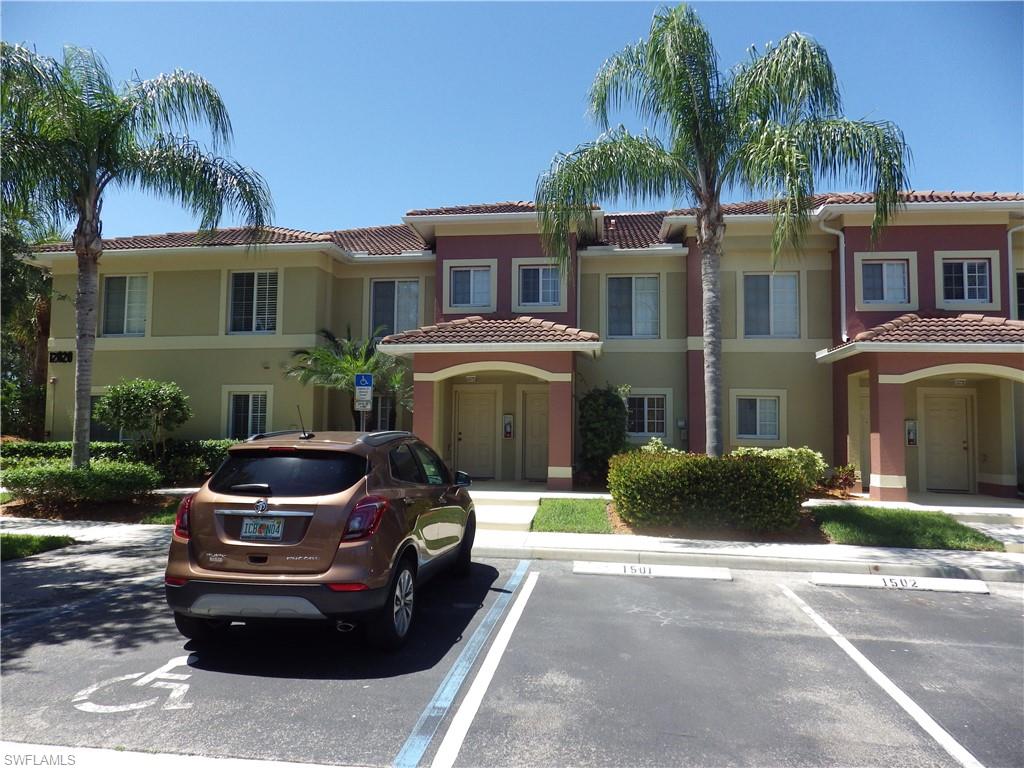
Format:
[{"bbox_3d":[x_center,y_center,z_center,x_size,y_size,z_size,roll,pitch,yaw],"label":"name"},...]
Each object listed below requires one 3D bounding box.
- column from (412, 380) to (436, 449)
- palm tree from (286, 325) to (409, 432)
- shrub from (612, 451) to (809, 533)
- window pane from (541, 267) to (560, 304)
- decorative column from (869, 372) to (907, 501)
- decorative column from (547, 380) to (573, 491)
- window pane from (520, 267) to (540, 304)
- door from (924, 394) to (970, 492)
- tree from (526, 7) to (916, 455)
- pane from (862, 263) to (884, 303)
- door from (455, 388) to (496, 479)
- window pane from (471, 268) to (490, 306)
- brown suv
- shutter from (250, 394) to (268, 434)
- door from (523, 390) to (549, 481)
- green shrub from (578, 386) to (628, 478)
[{"bbox_3d":[-1.762,1.041,13.501,0.409,2.204,0.450,0,-3,8],"label":"column"},{"bbox_3d":[-3.605,0.486,14.418,2.818,3.500,2.400,0,-3,8],"label":"palm tree"},{"bbox_3d":[2.893,1.627,10.098,2.750,1.050,1.300,0,-3,9],"label":"shrub"},{"bbox_3d":[0.891,-2.287,15.071,0.460,0.900,0.060,0,-3,8],"label":"window pane"},{"bbox_3d":[7.070,0.995,12.258,0.470,2.356,0.470,0,-3,9],"label":"decorative column"},{"bbox_3d":[1.013,1.048,13.198,0.470,2.172,0.470,0,-3,9],"label":"decorative column"},{"bbox_3d":[0.424,-2.221,14.712,0.489,0.902,0.070,0,-3,8],"label":"window pane"},{"bbox_3d":[9.642,1.327,14.418,0.930,2.070,0.080,0,-3,8],"label":"door"},{"bbox_3d":[3.369,-2.229,10.977,5.800,8.800,5.500,0,-3,8],"label":"tree"},{"bbox_3d":[7.614,-2.140,13.713,0.460,0.904,0.080,0,-3,9],"label":"pane"},{"bbox_3d":[-0.852,1.204,15.515,0.982,2.139,0.080,0,-3,8],"label":"door"},{"bbox_3d":[-0.752,-2.285,15.313,0.480,0.910,0.060,0,-3,8],"label":"window pane"},{"bbox_3d":[-1.511,1.301,6.585,1.800,1.660,4.280,0,-3,7],"label":"brown suv"},{"bbox_3d":[-6.006,0.718,15.460,0.447,1.054,0.080,0,-3,9],"label":"shutter"},{"bbox_3d":[0.739,1.290,15.732,0.930,2.070,0.080,0,-3,8],"label":"door"},{"bbox_3d":[2.065,1.174,14.713,1.120,2.200,1.100,0,-3,8],"label":"green shrub"}]

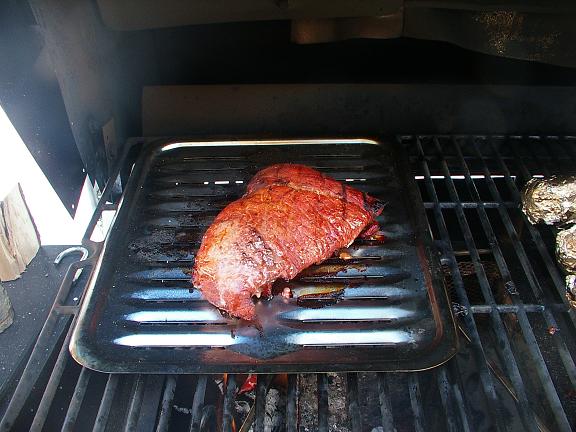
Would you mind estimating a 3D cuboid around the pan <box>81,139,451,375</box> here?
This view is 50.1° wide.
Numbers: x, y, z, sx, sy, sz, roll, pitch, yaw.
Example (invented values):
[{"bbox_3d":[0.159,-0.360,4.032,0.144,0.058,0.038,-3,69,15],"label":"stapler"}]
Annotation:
[{"bbox_3d":[-0.021,0.024,0.661,0.340,0.025,0.374,-1,38,1],"label":"pan"}]

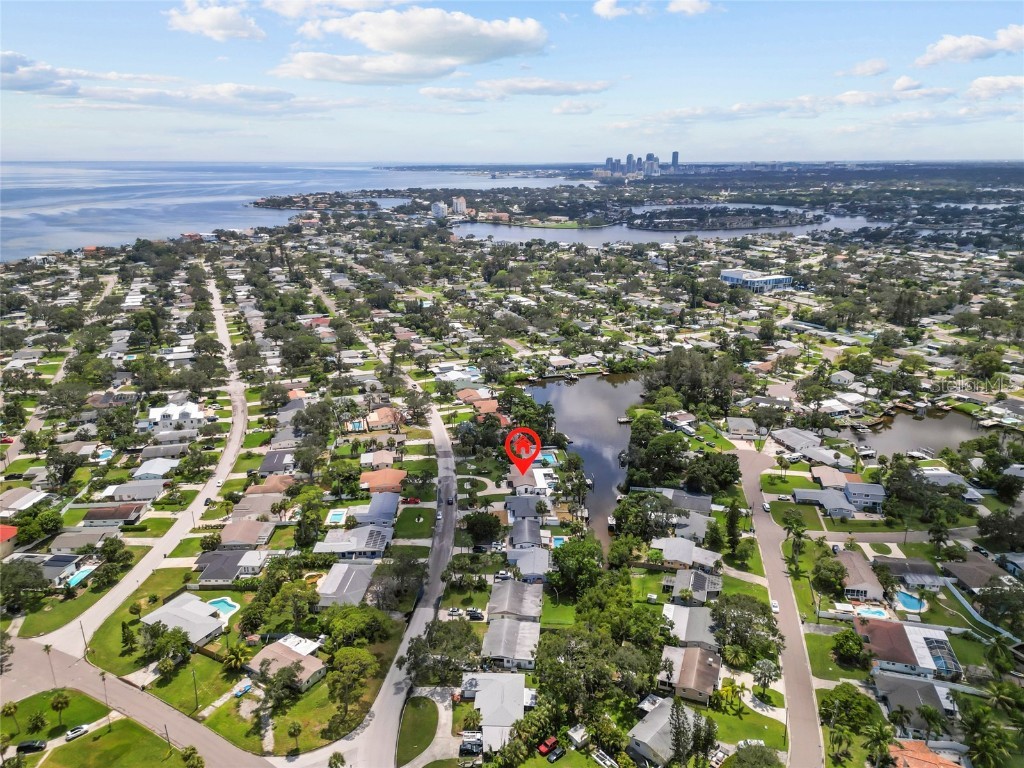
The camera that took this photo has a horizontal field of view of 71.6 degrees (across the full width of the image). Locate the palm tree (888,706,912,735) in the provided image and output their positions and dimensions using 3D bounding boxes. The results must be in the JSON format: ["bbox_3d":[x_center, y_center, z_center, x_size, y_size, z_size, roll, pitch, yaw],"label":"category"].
[{"bbox_3d":[85.520,74.790,154.710,4.940,7.760,4.940,0,18,0],"label":"palm tree"}]

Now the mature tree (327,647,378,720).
[{"bbox_3d":[-35.430,67.410,157.420,11.300,17.800,11.300,0,18,0],"label":"mature tree"}]

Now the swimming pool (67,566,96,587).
[{"bbox_3d":[-131.480,59.940,216.650,4.130,1.410,9.580,0,18,0],"label":"swimming pool"}]

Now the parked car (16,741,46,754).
[{"bbox_3d":[-103.800,78.230,153.800,5.100,1.750,1.950,-5,18,-14],"label":"parked car"}]

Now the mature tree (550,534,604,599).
[{"bbox_3d":[19.600,52.380,210.400,15.600,14.200,15.600,0,18,0],"label":"mature tree"}]

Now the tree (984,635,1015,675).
[{"bbox_3d":[118.240,66.720,173.080,6.500,9.600,6.500,0,18,0],"label":"tree"}]

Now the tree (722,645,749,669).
[{"bbox_3d":[55.320,67.710,176.040,6.000,5.900,6.000,0,18,0],"label":"tree"}]

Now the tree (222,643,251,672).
[{"bbox_3d":[-68.880,69.030,176.680,6.250,5.440,6.250,0,18,0],"label":"tree"}]

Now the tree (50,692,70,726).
[{"bbox_3d":[-100.040,72.340,157.280,3.700,8.500,3.700,0,18,0],"label":"tree"}]

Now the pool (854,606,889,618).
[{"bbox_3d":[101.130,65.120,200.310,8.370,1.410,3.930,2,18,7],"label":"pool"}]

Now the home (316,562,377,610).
[{"bbox_3d":[-48.300,59.360,208.960,13.110,4.340,21.170,1,18,3],"label":"home"}]

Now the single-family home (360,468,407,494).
[{"bbox_3d":[-49.500,37.350,273.940,16.400,4.200,13.800,-1,18,-3],"label":"single-family home"}]

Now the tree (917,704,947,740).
[{"bbox_3d":[90.680,74.940,152.580,5.850,8.770,5.850,0,18,0],"label":"tree"}]

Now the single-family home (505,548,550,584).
[{"bbox_3d":[5.150,55.520,217.180,12.800,4.100,14.200,0,18,1],"label":"single-family home"}]

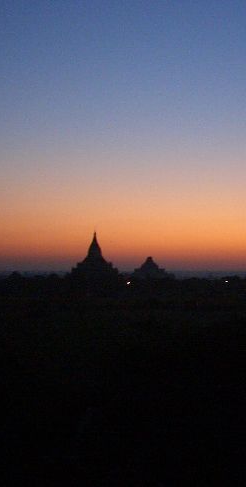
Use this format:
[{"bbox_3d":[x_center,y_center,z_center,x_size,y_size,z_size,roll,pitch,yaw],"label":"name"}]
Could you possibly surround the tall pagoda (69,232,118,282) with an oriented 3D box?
[{"bbox_3d":[-25.571,14.930,598.898,42.000,50.000,44.000,-1,-3,26],"label":"tall pagoda"}]

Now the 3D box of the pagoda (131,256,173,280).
[{"bbox_3d":[62.900,54.271,1448.920,75.000,49.000,75.000,-1,-3,26],"label":"pagoda"}]

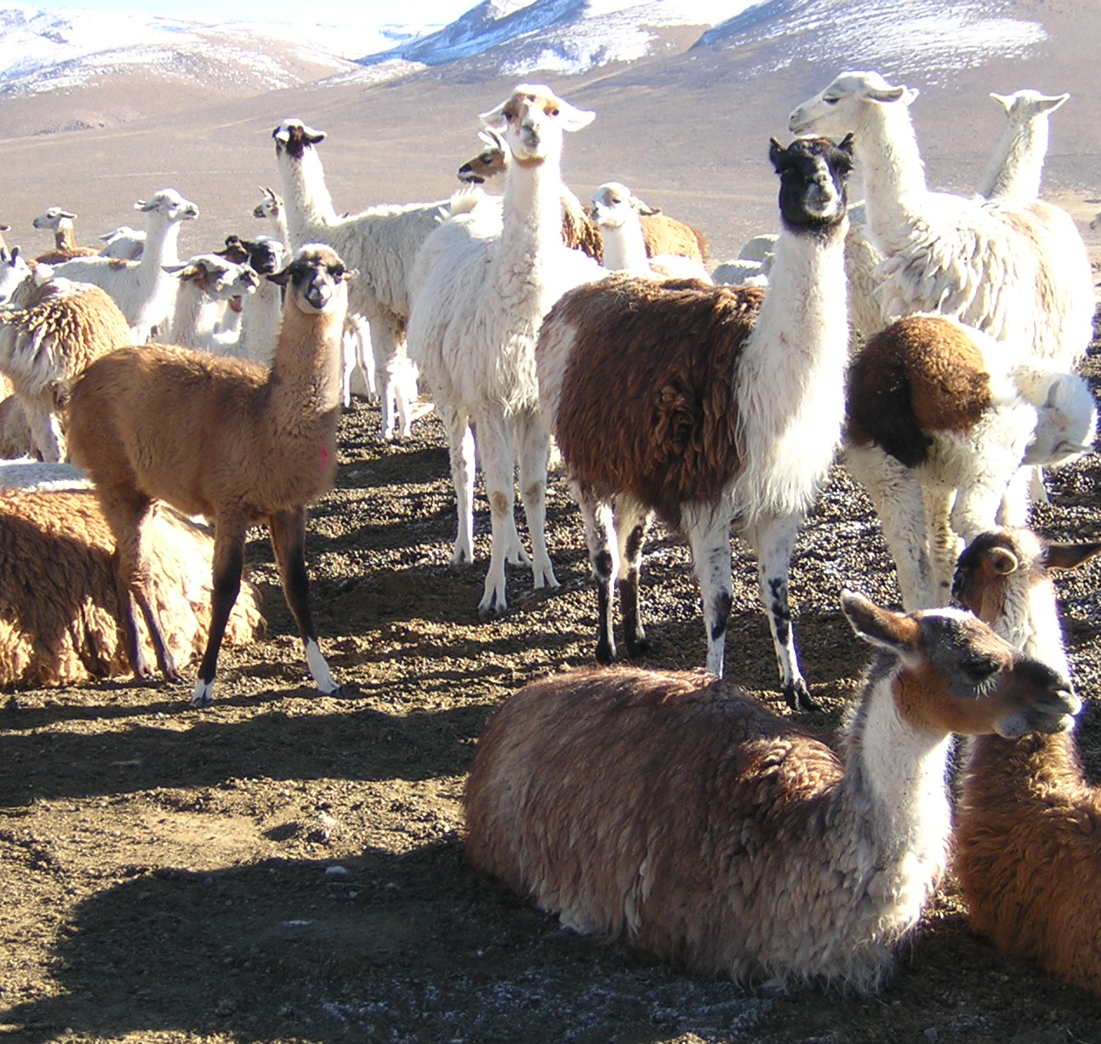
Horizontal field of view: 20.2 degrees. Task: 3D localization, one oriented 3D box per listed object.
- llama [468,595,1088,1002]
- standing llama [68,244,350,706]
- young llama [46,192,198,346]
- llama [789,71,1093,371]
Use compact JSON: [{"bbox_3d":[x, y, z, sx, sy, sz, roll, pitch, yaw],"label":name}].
[{"bbox_3d":[0.390,0.421,5.810,0.560,0.680,1.250,-6,9,-43],"label":"llama"},{"bbox_3d":[-0.930,-0.145,8.349,0.930,1.200,0.380,5,9,38],"label":"standing llama"},{"bbox_3d":[-2.350,-1.184,16.927,1.000,1.220,0.380,5,9,38],"label":"young llama"},{"bbox_3d":[1.600,-0.915,12.496,1.250,1.740,0.530,1,7,12],"label":"llama"}]

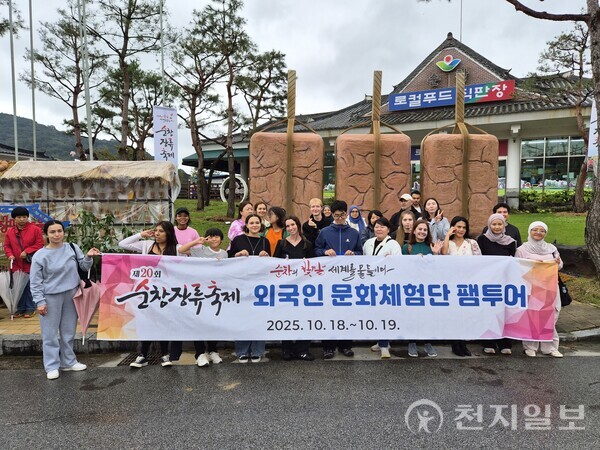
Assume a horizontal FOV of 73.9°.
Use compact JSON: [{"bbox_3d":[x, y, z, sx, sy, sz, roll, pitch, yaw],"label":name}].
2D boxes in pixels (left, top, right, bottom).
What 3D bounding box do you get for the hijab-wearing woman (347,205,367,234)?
[{"bbox_3d":[0.913,0.463,6.442,0.450,1.570,0.320,0,4,3],"label":"hijab-wearing woman"}]

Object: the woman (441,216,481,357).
[{"bbox_3d":[1.862,0.719,4.624,0.460,1.625,0.350,1,4,8],"label":"woman"}]

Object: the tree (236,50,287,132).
[{"bbox_3d":[-1.669,-4.054,17.280,2.500,6.760,2.500,0,4,0],"label":"tree"}]

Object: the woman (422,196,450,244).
[{"bbox_3d":[1.986,0.412,5.800,0.480,1.620,0.360,0,3,14],"label":"woman"}]

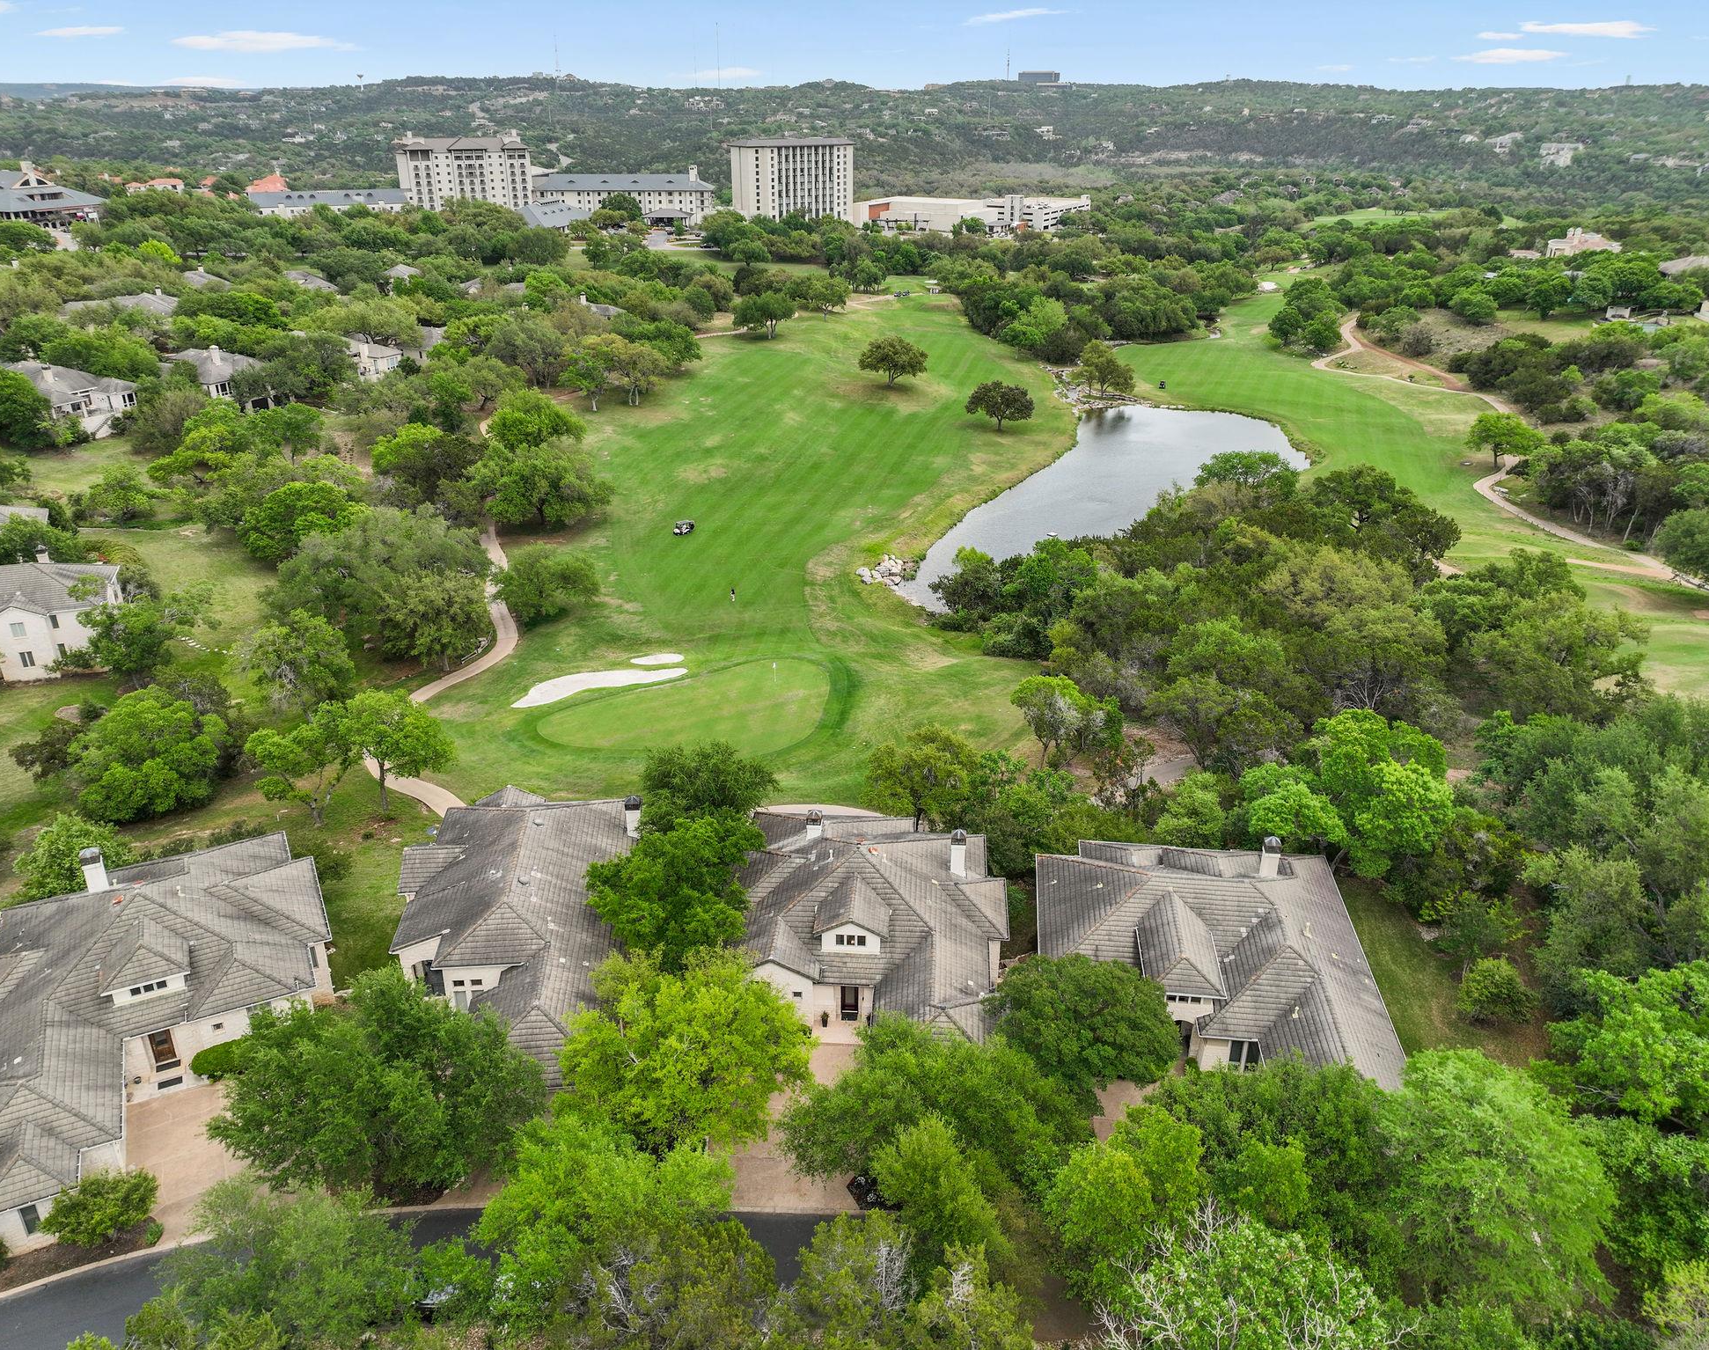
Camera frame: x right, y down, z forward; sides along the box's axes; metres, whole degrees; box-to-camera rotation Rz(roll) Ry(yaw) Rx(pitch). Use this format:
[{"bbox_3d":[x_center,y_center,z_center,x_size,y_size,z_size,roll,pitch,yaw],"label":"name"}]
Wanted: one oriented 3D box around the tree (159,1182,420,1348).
[{"bbox_3d":[-24.000,26.590,53.470,10.000,7.000,9.500,0,24,0],"label":"tree"}]

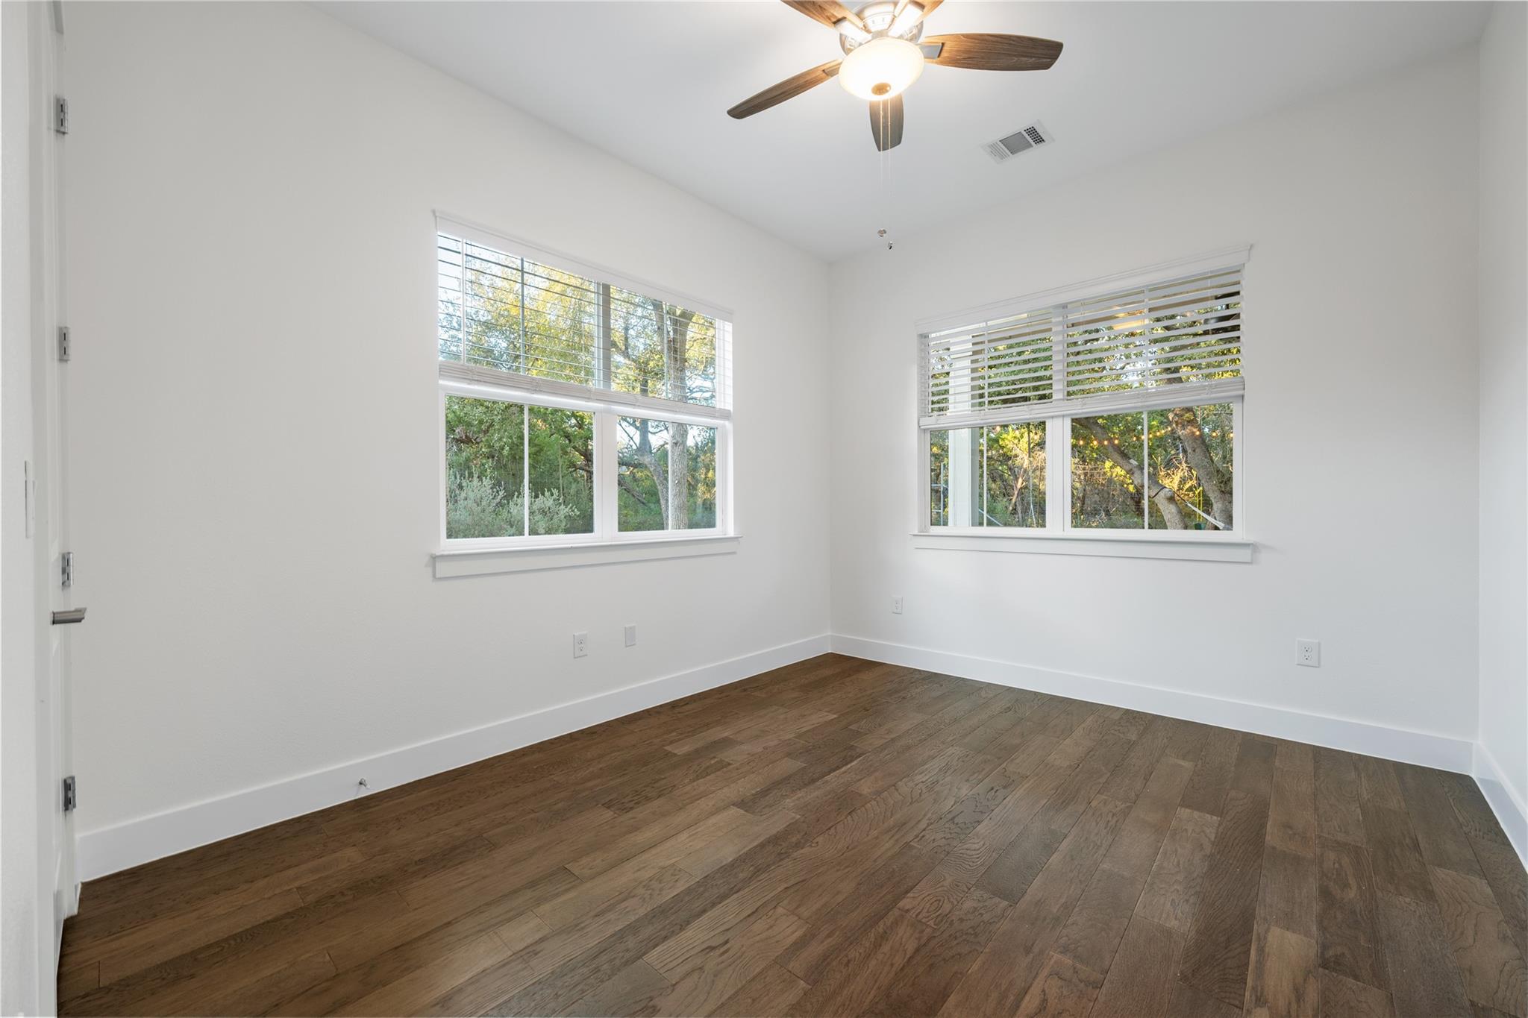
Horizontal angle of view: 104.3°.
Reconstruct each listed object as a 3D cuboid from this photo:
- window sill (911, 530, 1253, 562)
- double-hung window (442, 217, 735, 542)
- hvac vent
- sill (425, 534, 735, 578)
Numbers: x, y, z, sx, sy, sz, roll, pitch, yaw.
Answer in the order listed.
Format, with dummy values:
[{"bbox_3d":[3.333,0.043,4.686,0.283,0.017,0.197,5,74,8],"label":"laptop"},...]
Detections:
[{"bbox_3d":[1.767,0.220,3.615,1.875,0.113,0.105,0,0,43],"label":"window sill"},{"bbox_3d":[-0.851,-0.554,3.302,0.110,1.468,1.804,0,0,43],"label":"double-hung window"},{"bbox_3d":[1.332,-1.912,3.125,0.288,0.028,0.237,0,0,43],"label":"hvac vent"},{"bbox_3d":[-0.812,0.240,3.292,0.105,0.113,1.869,0,0,43],"label":"sill"}]

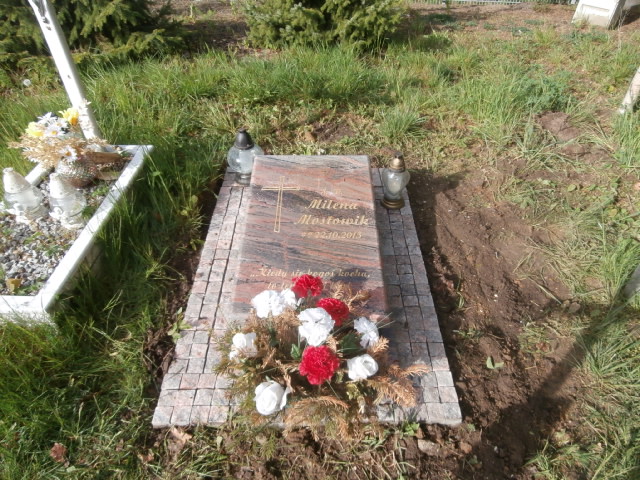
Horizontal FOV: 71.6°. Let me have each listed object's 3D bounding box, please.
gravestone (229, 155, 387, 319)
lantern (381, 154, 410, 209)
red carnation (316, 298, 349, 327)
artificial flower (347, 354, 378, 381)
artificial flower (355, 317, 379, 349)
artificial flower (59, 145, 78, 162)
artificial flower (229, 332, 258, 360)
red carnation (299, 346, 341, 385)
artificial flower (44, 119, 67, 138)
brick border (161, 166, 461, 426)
[{"bbox_3d":[-0.036,-0.038,1.716,0.500,0.170,0.790,0,42,1],"label":"gravestone"},{"bbox_3d":[0.323,-0.255,1.898,0.120,0.250,0.120,0,42,1],"label":"lantern"},{"bbox_3d":[0.032,0.188,1.150,0.088,0.065,0.078,-21,47,-20],"label":"red carnation"},{"bbox_3d":[0.101,0.302,1.050,0.073,0.060,0.068,-1,43,1],"label":"artificial flower"},{"bbox_3d":[0.117,0.234,1.120,0.058,0.070,0.075,29,51,28],"label":"artificial flower"},{"bbox_3d":[-0.935,-0.322,1.650,0.072,0.060,0.052,-25,48,-23],"label":"artificial flower"},{"bbox_3d":[-0.227,0.312,1.300,0.075,0.070,0.075,11,43,13],"label":"artificial flower"},{"bbox_3d":[-0.001,0.293,1.045,0.093,0.078,0.082,-2,43,-1],"label":"red carnation"},{"bbox_3d":[-1.157,-0.486,1.941,0.090,0.070,0.070,0,42,1],"label":"artificial flower"},{"bbox_3d":[-0.033,0.097,1.741,0.870,0.060,1.300,0,42,1],"label":"brick border"}]

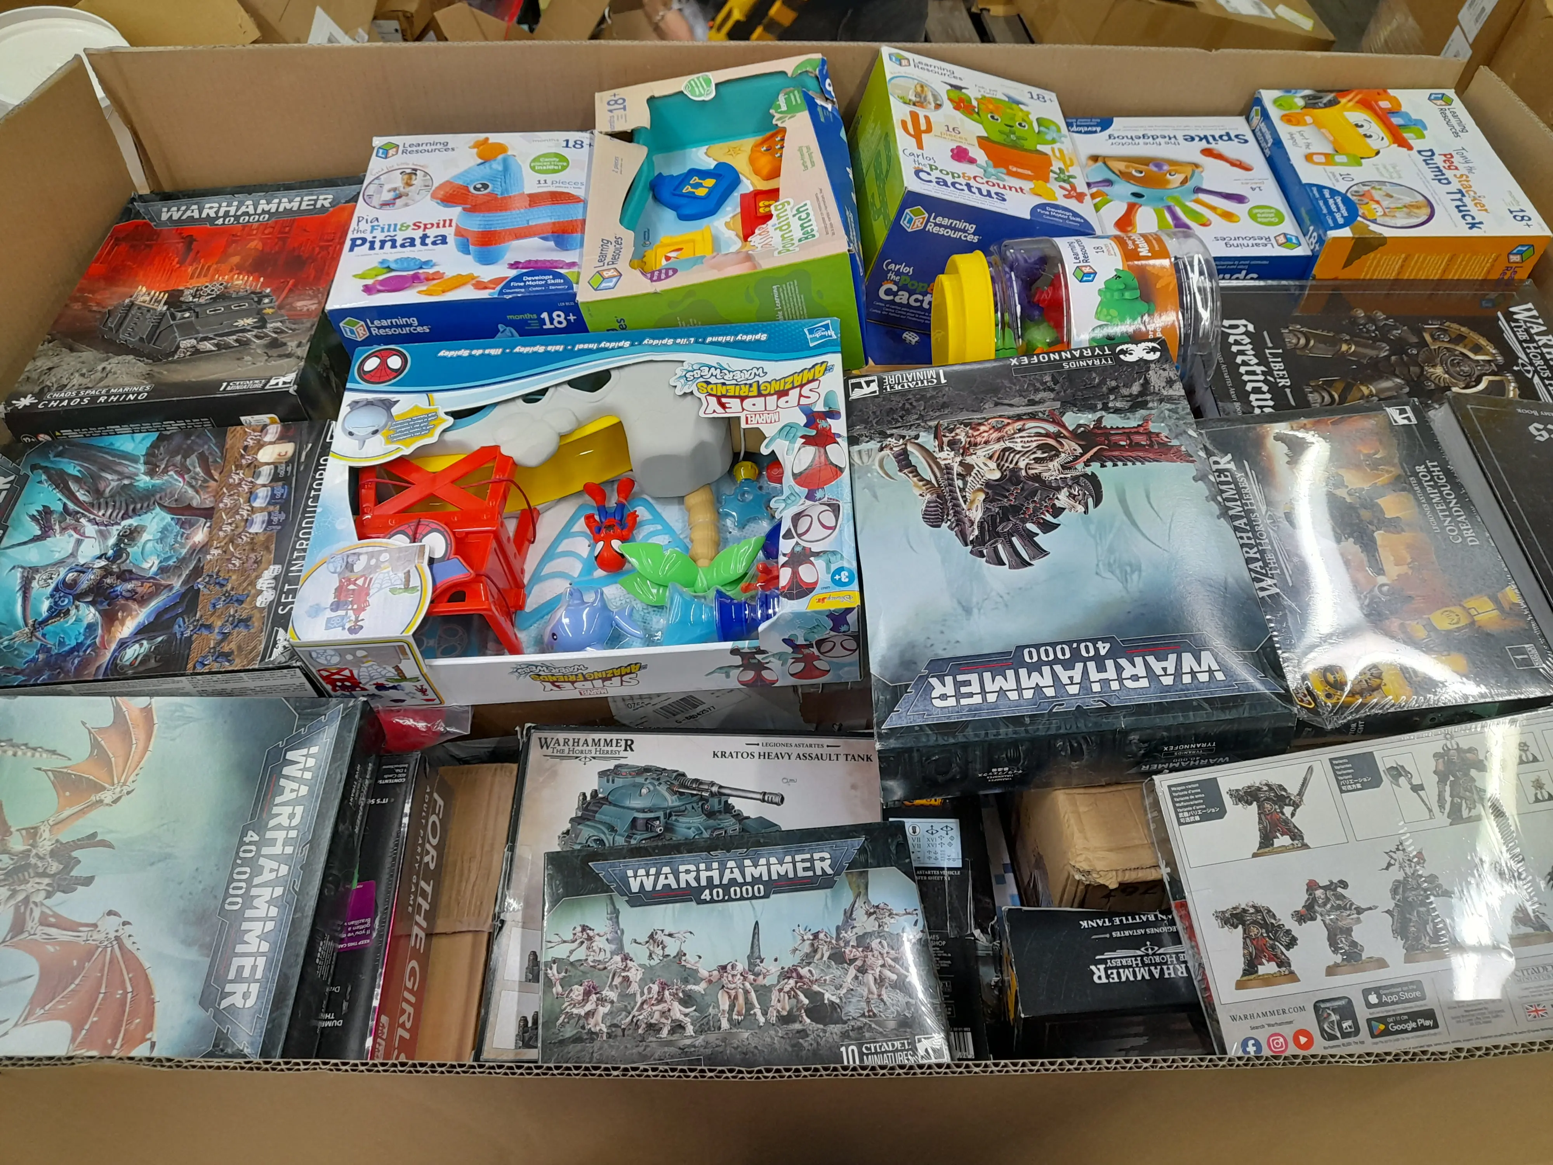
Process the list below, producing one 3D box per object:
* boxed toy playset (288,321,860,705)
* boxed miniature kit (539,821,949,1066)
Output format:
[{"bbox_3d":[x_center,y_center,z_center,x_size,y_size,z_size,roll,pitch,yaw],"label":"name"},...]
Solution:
[{"bbox_3d":[-0.125,-0.052,0.785,0.351,0.090,0.247,-3,57,2],"label":"boxed toy playset"},{"bbox_3d":[-0.023,0.229,0.666,0.223,0.040,0.148,-4,54,-4],"label":"boxed miniature kit"}]

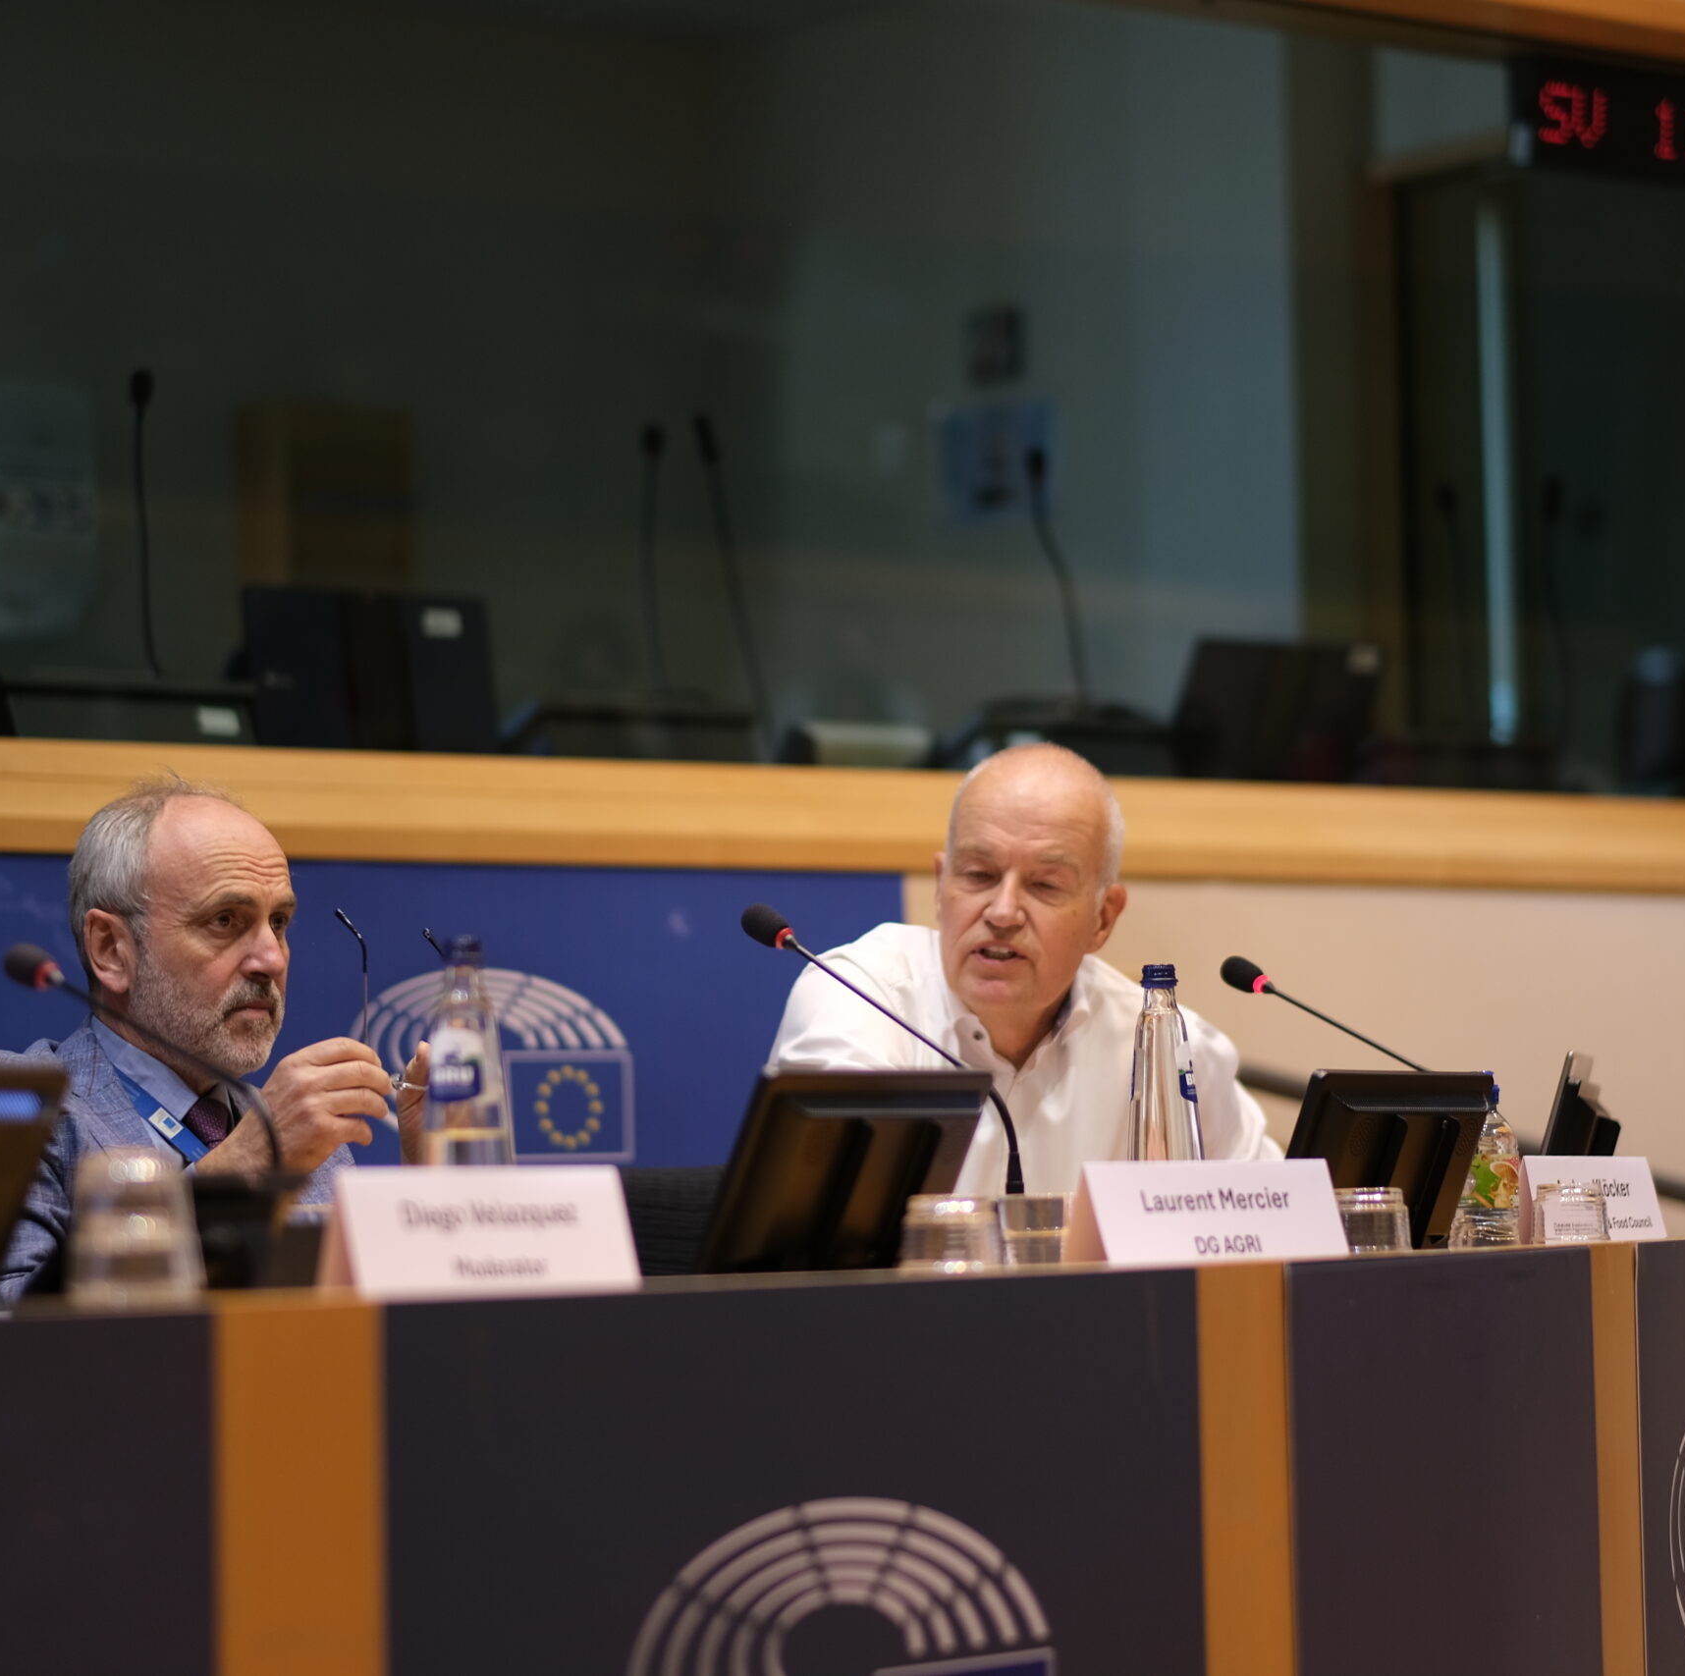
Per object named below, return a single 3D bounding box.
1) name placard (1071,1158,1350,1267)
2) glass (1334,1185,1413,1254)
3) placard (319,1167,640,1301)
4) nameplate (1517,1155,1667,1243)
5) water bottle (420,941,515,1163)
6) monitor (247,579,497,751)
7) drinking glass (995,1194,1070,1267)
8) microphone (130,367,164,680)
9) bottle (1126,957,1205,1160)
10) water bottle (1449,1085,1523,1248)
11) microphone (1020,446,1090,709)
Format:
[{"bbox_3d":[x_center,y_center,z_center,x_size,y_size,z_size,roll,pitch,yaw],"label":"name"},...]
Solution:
[{"bbox_3d":[0.296,0.301,4.728,0.045,0.083,0.297,-5,-5,45],"label":"name placard"},{"bbox_3d":[0.467,0.338,5.182,0.071,0.058,0.071,-1,-4,0],"label":"glass"},{"bbox_3d":[-0.237,0.259,3.864,0.045,0.083,0.297,-4,-4,34],"label":"placard"},{"bbox_3d":[0.739,0.359,5.820,0.045,0.083,0.297,-3,-4,31],"label":"nameplate"},{"bbox_3d":[-0.256,0.187,4.018,0.071,0.246,0.071,-1,-4,0],"label":"water bottle"},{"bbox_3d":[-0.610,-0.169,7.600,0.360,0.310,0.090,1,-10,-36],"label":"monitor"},{"bbox_3d":[0.155,0.311,4.642,0.068,0.058,0.068,-1,-4,0],"label":"drinking glass"},{"bbox_3d":[-0.849,-0.372,7.150,0.035,0.400,0.050,2,-5,-41],"label":"microphone"},{"bbox_3d":[0.266,0.227,4.838,0.071,0.246,0.071,-1,-4,0],"label":"bottle"},{"bbox_3d":[0.593,0.296,5.425,0.067,0.165,0.067,-1,-4,0],"label":"water bottle"},{"bbox_3d":[0.304,-0.354,8.300,0.045,0.400,0.100,2,-5,-41],"label":"microphone"}]

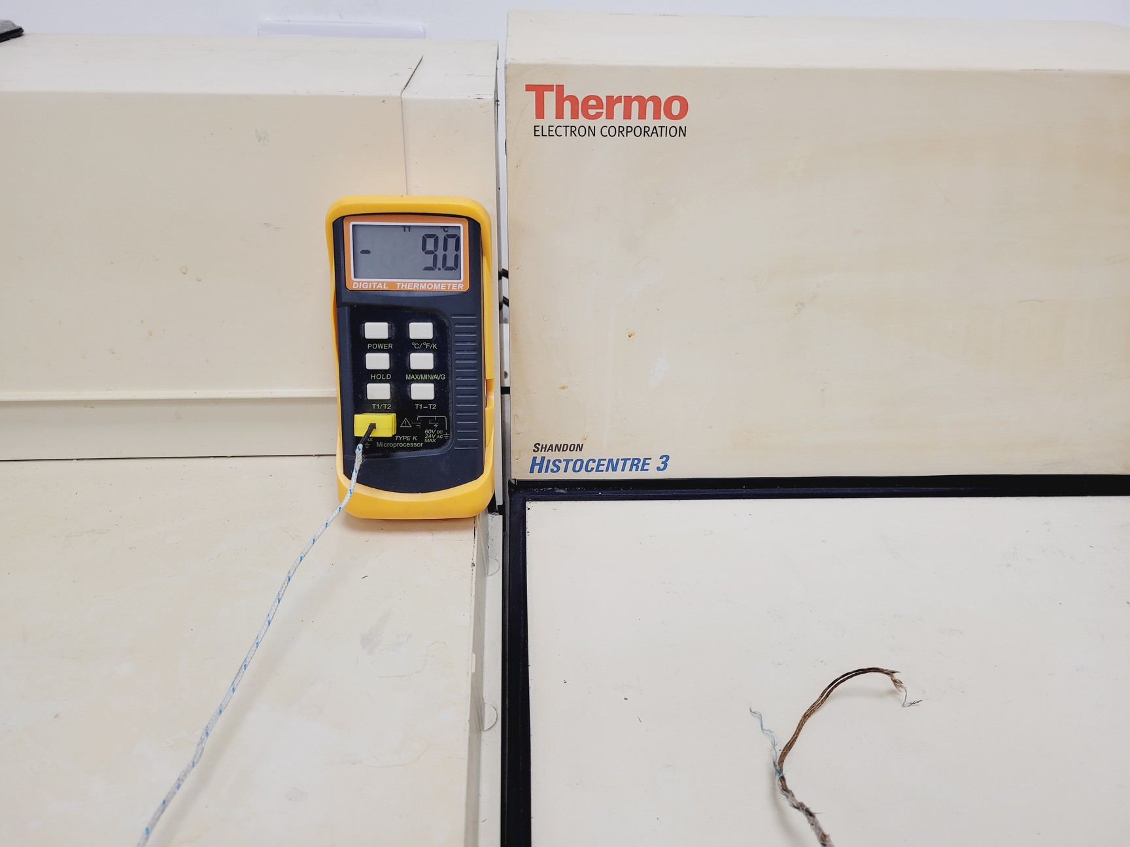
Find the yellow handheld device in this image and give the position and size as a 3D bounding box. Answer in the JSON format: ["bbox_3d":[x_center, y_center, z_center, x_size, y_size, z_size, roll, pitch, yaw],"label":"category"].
[{"bbox_3d":[-0.071,-0.029,0.400,0.074,0.150,0.037,0,10,-4],"label":"yellow handheld device"}]

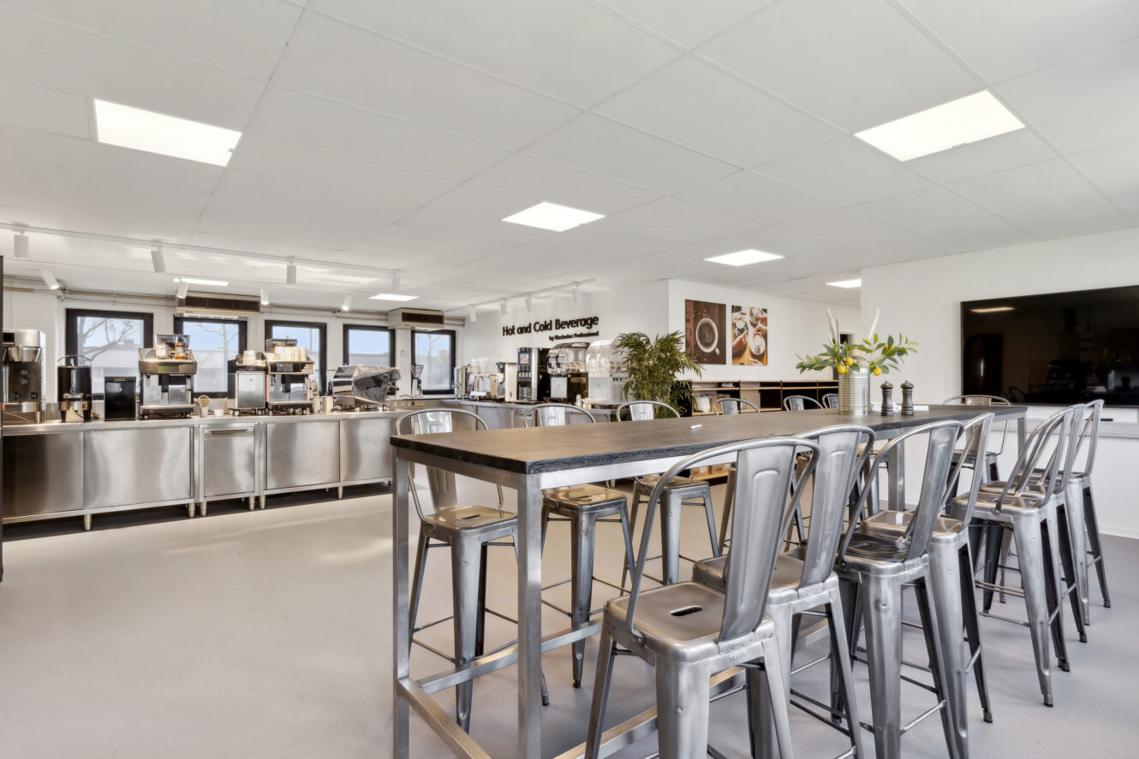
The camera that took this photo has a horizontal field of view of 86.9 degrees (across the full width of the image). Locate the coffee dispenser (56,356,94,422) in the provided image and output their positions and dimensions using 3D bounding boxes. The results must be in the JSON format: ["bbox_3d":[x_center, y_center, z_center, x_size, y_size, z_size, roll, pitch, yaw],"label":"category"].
[{"bbox_3d":[-4.283,0.079,5.208,0.250,0.584,0.310,0,0,-38],"label":"coffee dispenser"}]

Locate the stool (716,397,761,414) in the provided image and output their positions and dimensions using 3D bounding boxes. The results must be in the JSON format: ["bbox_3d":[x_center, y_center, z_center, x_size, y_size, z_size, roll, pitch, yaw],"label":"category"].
[{"bbox_3d":[1.181,0.698,3.654,0.440,1.160,0.460,0,0,-39],"label":"stool"}]

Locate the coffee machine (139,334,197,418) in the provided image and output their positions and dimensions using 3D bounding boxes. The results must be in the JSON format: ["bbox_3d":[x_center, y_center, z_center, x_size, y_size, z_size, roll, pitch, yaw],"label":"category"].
[{"bbox_3d":[-3.989,-0.040,5.967,0.465,0.835,0.560,0,0,-38],"label":"coffee machine"}]

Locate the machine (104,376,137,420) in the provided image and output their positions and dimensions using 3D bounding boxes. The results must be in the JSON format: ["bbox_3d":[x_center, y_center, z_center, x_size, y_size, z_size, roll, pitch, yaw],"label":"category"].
[{"bbox_3d":[-4.081,0.175,5.466,0.226,0.396,0.410,0,0,-38],"label":"machine"}]

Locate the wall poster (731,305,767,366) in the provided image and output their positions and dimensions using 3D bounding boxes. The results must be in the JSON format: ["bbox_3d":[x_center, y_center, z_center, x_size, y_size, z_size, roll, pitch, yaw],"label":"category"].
[{"bbox_3d":[2.510,-0.593,8.295,0.810,0.802,0.040,0,0,-39],"label":"wall poster"}]

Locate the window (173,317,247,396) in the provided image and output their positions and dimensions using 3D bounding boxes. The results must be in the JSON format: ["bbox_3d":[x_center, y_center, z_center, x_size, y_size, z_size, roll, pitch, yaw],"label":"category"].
[{"bbox_3d":[-5.325,-0.316,8.944,0.940,1.190,0.100,0,0,-38],"label":"window"}]

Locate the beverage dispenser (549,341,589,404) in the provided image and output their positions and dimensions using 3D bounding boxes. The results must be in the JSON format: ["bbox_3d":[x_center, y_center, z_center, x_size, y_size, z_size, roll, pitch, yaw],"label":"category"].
[{"bbox_3d":[-0.035,-0.090,8.209,0.500,0.805,0.420,0,0,-39],"label":"beverage dispenser"}]

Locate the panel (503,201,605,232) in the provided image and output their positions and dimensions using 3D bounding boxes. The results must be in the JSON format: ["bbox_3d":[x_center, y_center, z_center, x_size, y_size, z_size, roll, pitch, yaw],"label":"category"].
[{"bbox_3d":[-0.118,-1.222,4.513,0.590,0.025,0.590,0,0,-38],"label":"panel"}]

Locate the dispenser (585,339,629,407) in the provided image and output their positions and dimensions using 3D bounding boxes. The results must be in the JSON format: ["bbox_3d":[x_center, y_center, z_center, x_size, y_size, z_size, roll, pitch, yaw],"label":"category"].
[{"bbox_3d":[0.430,-0.068,7.541,0.500,0.865,0.430,0,0,-38],"label":"dispenser"}]

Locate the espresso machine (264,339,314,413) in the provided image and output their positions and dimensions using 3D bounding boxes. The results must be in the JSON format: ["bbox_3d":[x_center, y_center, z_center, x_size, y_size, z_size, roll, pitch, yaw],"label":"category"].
[{"bbox_3d":[-3.084,-0.025,6.507,0.450,0.812,0.560,0,0,-39],"label":"espresso machine"}]

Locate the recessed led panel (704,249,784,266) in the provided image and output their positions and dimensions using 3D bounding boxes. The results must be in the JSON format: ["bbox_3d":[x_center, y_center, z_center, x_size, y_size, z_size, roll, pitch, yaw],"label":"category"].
[{"bbox_3d":[1.756,-1.225,6.057,0.580,0.030,0.580,0,0,-38],"label":"recessed led panel"}]

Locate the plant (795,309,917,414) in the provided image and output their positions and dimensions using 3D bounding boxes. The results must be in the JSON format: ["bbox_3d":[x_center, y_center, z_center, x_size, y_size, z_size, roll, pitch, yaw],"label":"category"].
[{"bbox_3d":[1.460,-0.096,3.080,0.590,0.540,0.500,0,0,25],"label":"plant"}]

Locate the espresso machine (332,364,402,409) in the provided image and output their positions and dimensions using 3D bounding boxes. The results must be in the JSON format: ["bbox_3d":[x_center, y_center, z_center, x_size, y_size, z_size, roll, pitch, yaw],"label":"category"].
[{"bbox_3d":[-2.470,0.112,7.341,0.570,0.537,0.760,0,0,-39],"label":"espresso machine"}]

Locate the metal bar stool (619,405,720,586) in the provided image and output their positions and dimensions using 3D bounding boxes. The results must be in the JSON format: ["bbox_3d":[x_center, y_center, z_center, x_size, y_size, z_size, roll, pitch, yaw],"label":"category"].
[{"bbox_3d":[0.533,0.700,3.167,0.430,1.160,0.450,0,0,-33],"label":"metal bar stool"}]

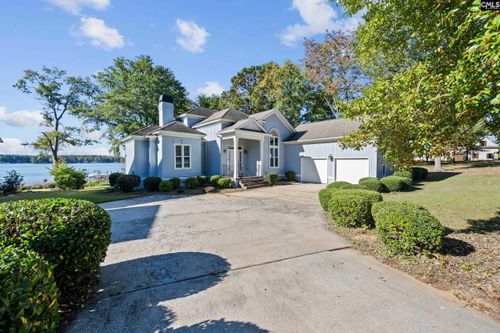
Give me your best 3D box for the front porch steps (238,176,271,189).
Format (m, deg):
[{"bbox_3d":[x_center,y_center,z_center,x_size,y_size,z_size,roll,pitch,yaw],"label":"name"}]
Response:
[{"bbox_3d":[0.354,1.275,15.300,2.900,0.620,1.050,-1,2,-44],"label":"front porch steps"}]

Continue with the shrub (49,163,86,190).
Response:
[{"bbox_3d":[-11.919,0.618,12.860,1.738,1.830,1.738,-1,2,-43],"label":"shrub"}]

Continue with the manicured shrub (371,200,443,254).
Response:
[{"bbox_3d":[2.905,1.106,3.642,1.026,0.861,1.129,1,2,39],"label":"manicured shrub"}]

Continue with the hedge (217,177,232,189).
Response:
[{"bbox_3d":[-1.651,1.076,12.731,1.005,0.699,1.005,0,1,-7],"label":"hedge"}]

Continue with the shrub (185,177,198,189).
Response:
[{"bbox_3d":[-3.711,1.056,12.562,0.867,0.747,0.867,0,1,-16],"label":"shrub"}]

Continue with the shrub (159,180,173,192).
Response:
[{"bbox_3d":[-5.868,1.375,13.500,0.860,0.800,0.860,-1,1,-23],"label":"shrub"}]

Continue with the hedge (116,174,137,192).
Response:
[{"bbox_3d":[-7.055,0.977,11.174,1.018,0.969,1.018,-1,2,-32],"label":"hedge"}]

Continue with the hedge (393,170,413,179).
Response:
[{"bbox_3d":[10.061,0.752,12.816,1.293,0.903,1.293,1,2,38],"label":"hedge"}]

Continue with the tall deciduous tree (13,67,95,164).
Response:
[{"bbox_3d":[-24.012,-4.920,24.000,7.800,14.800,7.800,1,2,45],"label":"tall deciduous tree"}]

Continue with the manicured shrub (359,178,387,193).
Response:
[{"bbox_3d":[7.562,1.160,12.000,1.600,0.930,1.600,1,1,32],"label":"manicured shrub"}]

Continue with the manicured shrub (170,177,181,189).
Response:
[{"bbox_3d":[-5.004,1.099,12.982,0.747,0.681,0.747,-1,1,-21],"label":"manicured shrub"}]

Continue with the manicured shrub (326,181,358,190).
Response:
[{"bbox_3d":[4.568,1.146,9.600,1.500,0.950,1.450,1,1,25],"label":"manicured shrub"}]

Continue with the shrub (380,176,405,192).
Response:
[{"bbox_3d":[9.589,1.148,12.900,1.650,1.020,1.650,1,1,37],"label":"shrub"}]

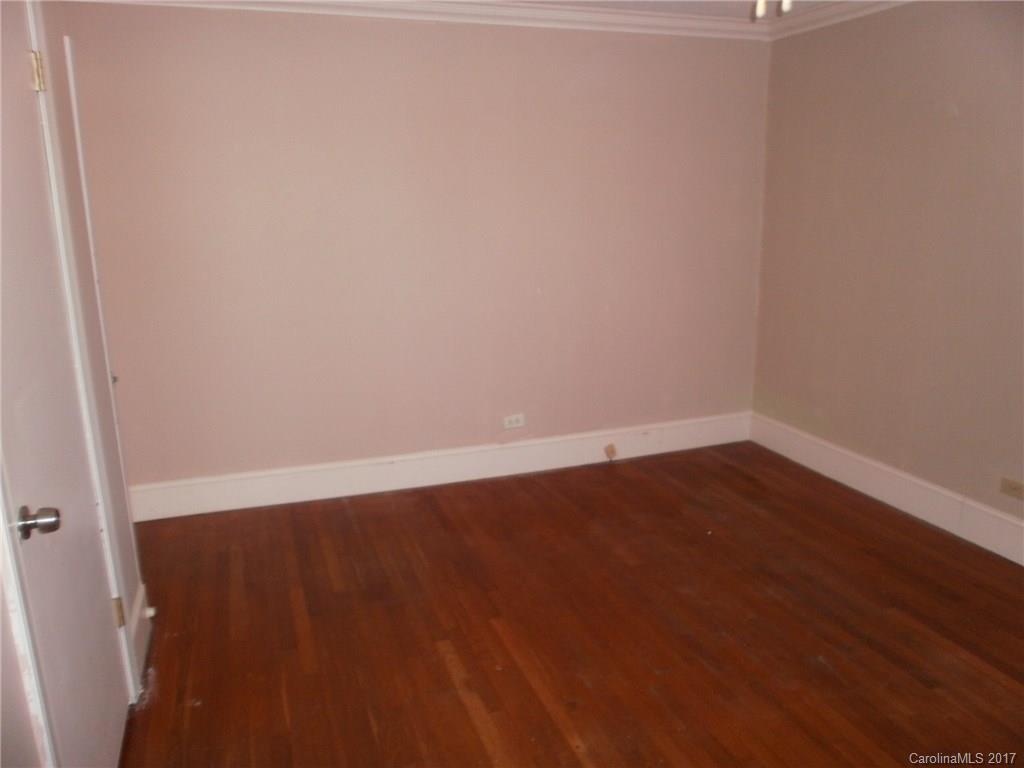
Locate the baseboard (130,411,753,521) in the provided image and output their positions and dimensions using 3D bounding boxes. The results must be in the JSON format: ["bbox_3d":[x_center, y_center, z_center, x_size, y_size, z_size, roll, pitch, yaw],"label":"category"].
[{"bbox_3d":[-0.176,0.426,4.315,3.552,0.185,0.025,-5,14,-18],"label":"baseboard"}]

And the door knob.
[{"bbox_3d":[-0.943,0.275,1.543,0.066,0.065,0.065,-5,14,-18],"label":"door knob"}]

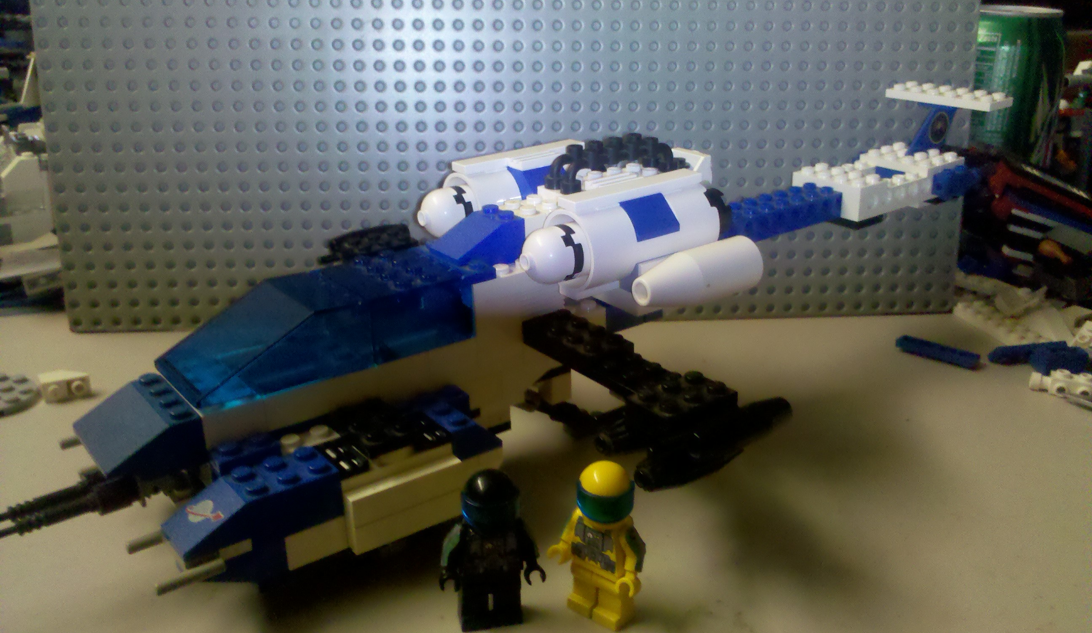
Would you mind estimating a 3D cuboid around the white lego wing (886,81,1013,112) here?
[{"bbox_3d":[0.165,-0.091,0.389,0.016,0.005,0.048,-16,26,-33],"label":"white lego wing"}]

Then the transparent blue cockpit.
[{"bbox_3d":[-0.058,0.000,0.248,0.077,0.021,0.032,-16,26,-33],"label":"transparent blue cockpit"}]

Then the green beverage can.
[{"bbox_3d":[0.221,-0.092,0.481,0.066,0.122,0.066,7,23,17],"label":"green beverage can"}]

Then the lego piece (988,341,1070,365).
[{"bbox_3d":[0.191,0.015,0.375,0.032,0.004,0.009,-4,23,-10],"label":"lego piece"}]

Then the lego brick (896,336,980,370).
[{"bbox_3d":[0.156,0.015,0.375,0.032,0.004,0.008,18,28,37],"label":"lego brick"}]

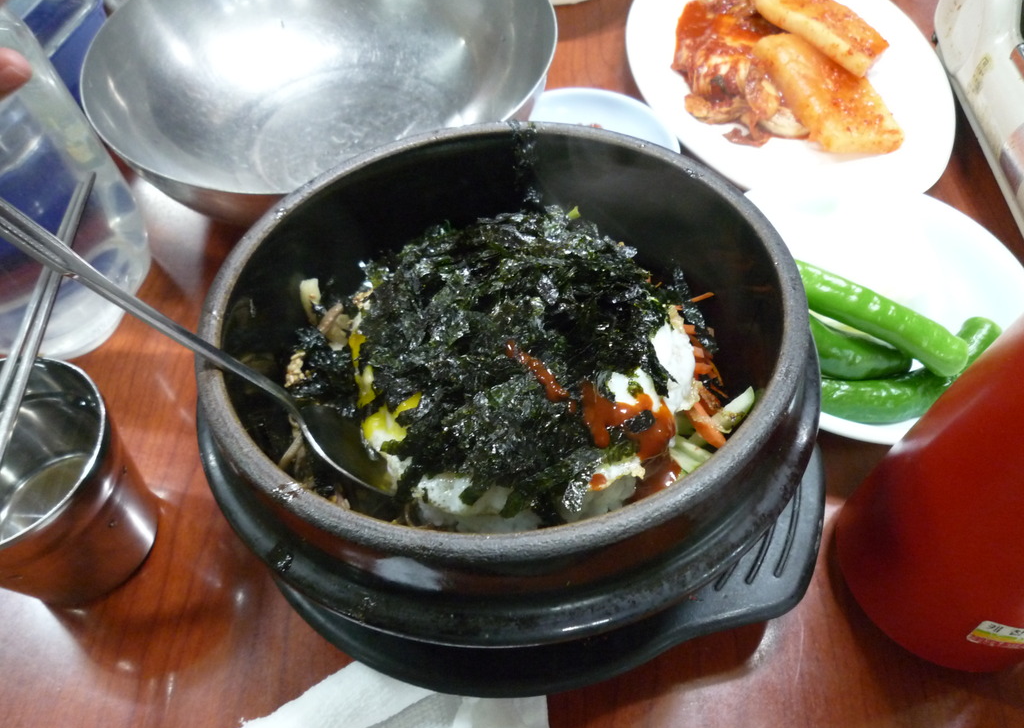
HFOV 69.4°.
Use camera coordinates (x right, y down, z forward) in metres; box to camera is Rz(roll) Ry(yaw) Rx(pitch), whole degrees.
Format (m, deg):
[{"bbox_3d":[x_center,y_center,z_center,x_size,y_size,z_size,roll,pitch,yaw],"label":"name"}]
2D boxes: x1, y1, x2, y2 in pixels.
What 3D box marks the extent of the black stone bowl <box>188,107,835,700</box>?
[{"bbox_3d":[-0.002,0.004,0.243,0.188,0.083,0.188,-2,49,3],"label":"black stone bowl"}]

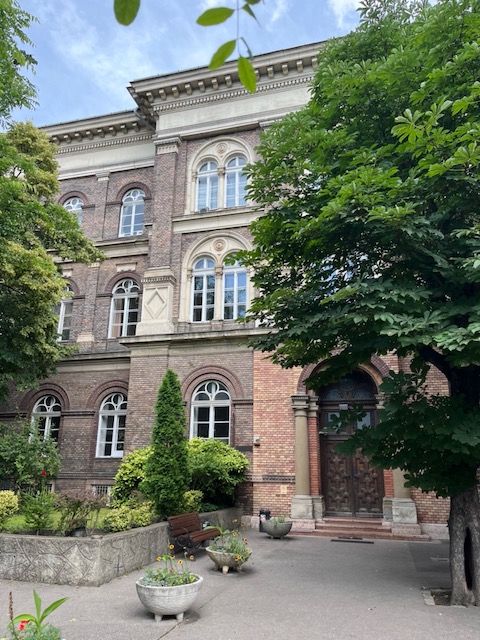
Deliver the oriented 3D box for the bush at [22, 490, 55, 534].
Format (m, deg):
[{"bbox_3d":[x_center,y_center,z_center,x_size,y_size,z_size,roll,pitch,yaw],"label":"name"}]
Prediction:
[{"bbox_3d":[-3.586,3.420,8.552,0.680,0.740,0.660,-4,-18,14],"label":"bush"}]

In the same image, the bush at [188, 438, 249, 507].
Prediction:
[{"bbox_3d":[-0.729,4.561,14.306,1.961,2.012,1.800,1,-18,-2],"label":"bush"}]

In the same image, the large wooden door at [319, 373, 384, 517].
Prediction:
[{"bbox_3d":[3.686,3.976,15.844,1.992,4.682,0.250,-4,-18,14],"label":"large wooden door"}]

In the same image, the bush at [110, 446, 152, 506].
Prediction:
[{"bbox_3d":[-3.175,4.718,14.405,1.437,1.793,1.500,4,-18,-11],"label":"bush"}]

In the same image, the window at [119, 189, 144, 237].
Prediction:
[{"bbox_3d":[-5.170,-5.171,23.117,1.278,2.594,0.250,-4,-18,14],"label":"window"}]

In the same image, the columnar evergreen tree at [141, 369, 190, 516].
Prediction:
[{"bbox_3d":[-1.983,3.223,12.825,1.317,3.800,1.350,3,-18,-8],"label":"columnar evergreen tree"}]

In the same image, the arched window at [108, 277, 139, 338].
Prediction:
[{"bbox_3d":[-4.644,-0.503,19.682,1.420,2.540,0.250,-4,-18,14],"label":"arched window"}]

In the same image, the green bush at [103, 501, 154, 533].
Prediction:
[{"bbox_3d":[-2.317,4.065,9.901,1.007,0.574,0.850,4,-18,-11],"label":"green bush"}]

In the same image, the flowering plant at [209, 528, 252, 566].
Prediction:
[{"bbox_3d":[-0.175,4.167,8.851,0.810,0.605,0.800,1,-18,-1],"label":"flowering plant"}]

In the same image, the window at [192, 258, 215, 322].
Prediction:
[{"bbox_3d":[-1.451,-1.222,19.119,0.948,2.734,0.250,-4,-18,14],"label":"window"}]

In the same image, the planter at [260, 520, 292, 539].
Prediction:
[{"bbox_3d":[0.998,5.577,12.768,0.810,0.380,0.810,-4,-18,14],"label":"planter"}]

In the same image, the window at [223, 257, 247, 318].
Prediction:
[{"bbox_3d":[-0.167,-1.197,17.287,0.880,2.530,0.220,-4,-18,14],"label":"window"}]

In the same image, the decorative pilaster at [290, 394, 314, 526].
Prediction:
[{"bbox_3d":[1.807,4.029,14.072,0.600,3.560,0.580,-4,-18,14],"label":"decorative pilaster"}]

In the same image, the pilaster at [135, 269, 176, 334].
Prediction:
[{"bbox_3d":[-2.962,-0.697,17.553,1.280,2.660,0.500,-4,-18,14],"label":"pilaster"}]

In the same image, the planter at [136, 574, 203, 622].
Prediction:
[{"bbox_3d":[-0.842,3.308,5.729,0.790,0.390,0.790,1,-18,0],"label":"planter"}]

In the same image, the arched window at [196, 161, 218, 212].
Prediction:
[{"bbox_3d":[-1.272,-5.280,18.912,0.920,2.250,0.220,-4,-18,14],"label":"arched window"}]

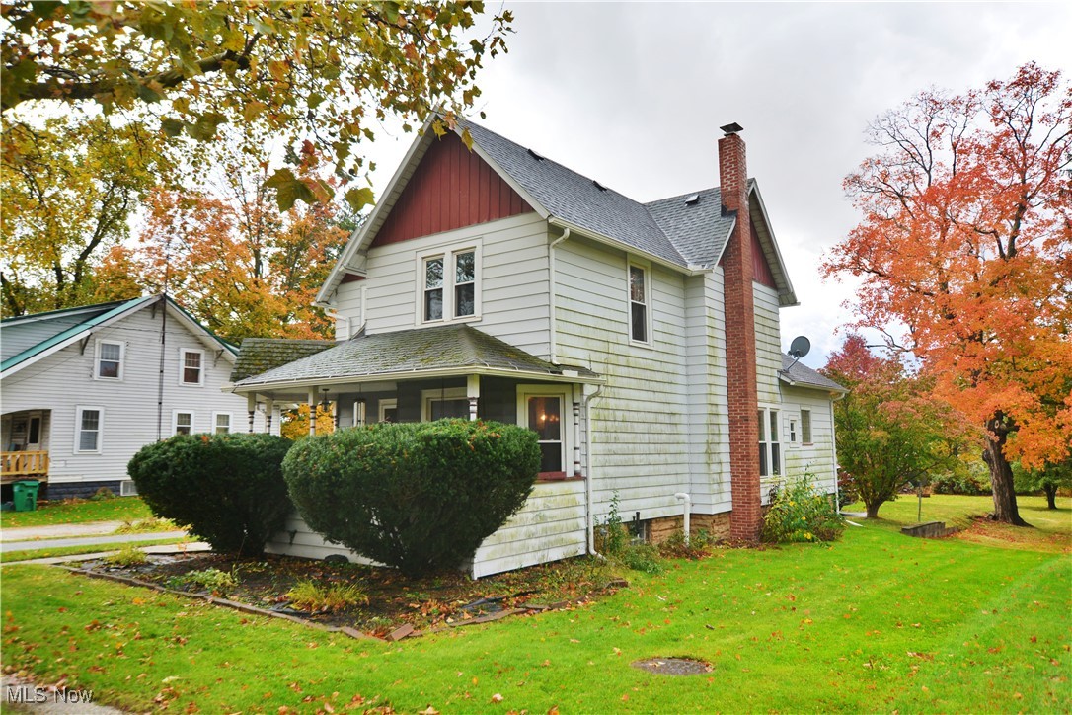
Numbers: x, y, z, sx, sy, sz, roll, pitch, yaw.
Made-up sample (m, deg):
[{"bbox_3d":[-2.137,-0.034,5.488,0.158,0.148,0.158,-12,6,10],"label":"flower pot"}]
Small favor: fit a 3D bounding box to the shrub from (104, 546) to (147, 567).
[{"bbox_3d":[-6.700,3.233,13.100,0.680,0.360,0.620,-5,-8,36],"label":"shrub"}]

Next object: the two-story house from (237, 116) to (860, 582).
[{"bbox_3d":[0.978,-0.369,19.265,8.200,8.750,15.700,-5,-8,36],"label":"two-story house"}]

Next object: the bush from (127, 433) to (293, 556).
[{"bbox_3d":[-5.304,2.252,13.150,2.650,2.000,2.450,-5,-8,36],"label":"bush"}]

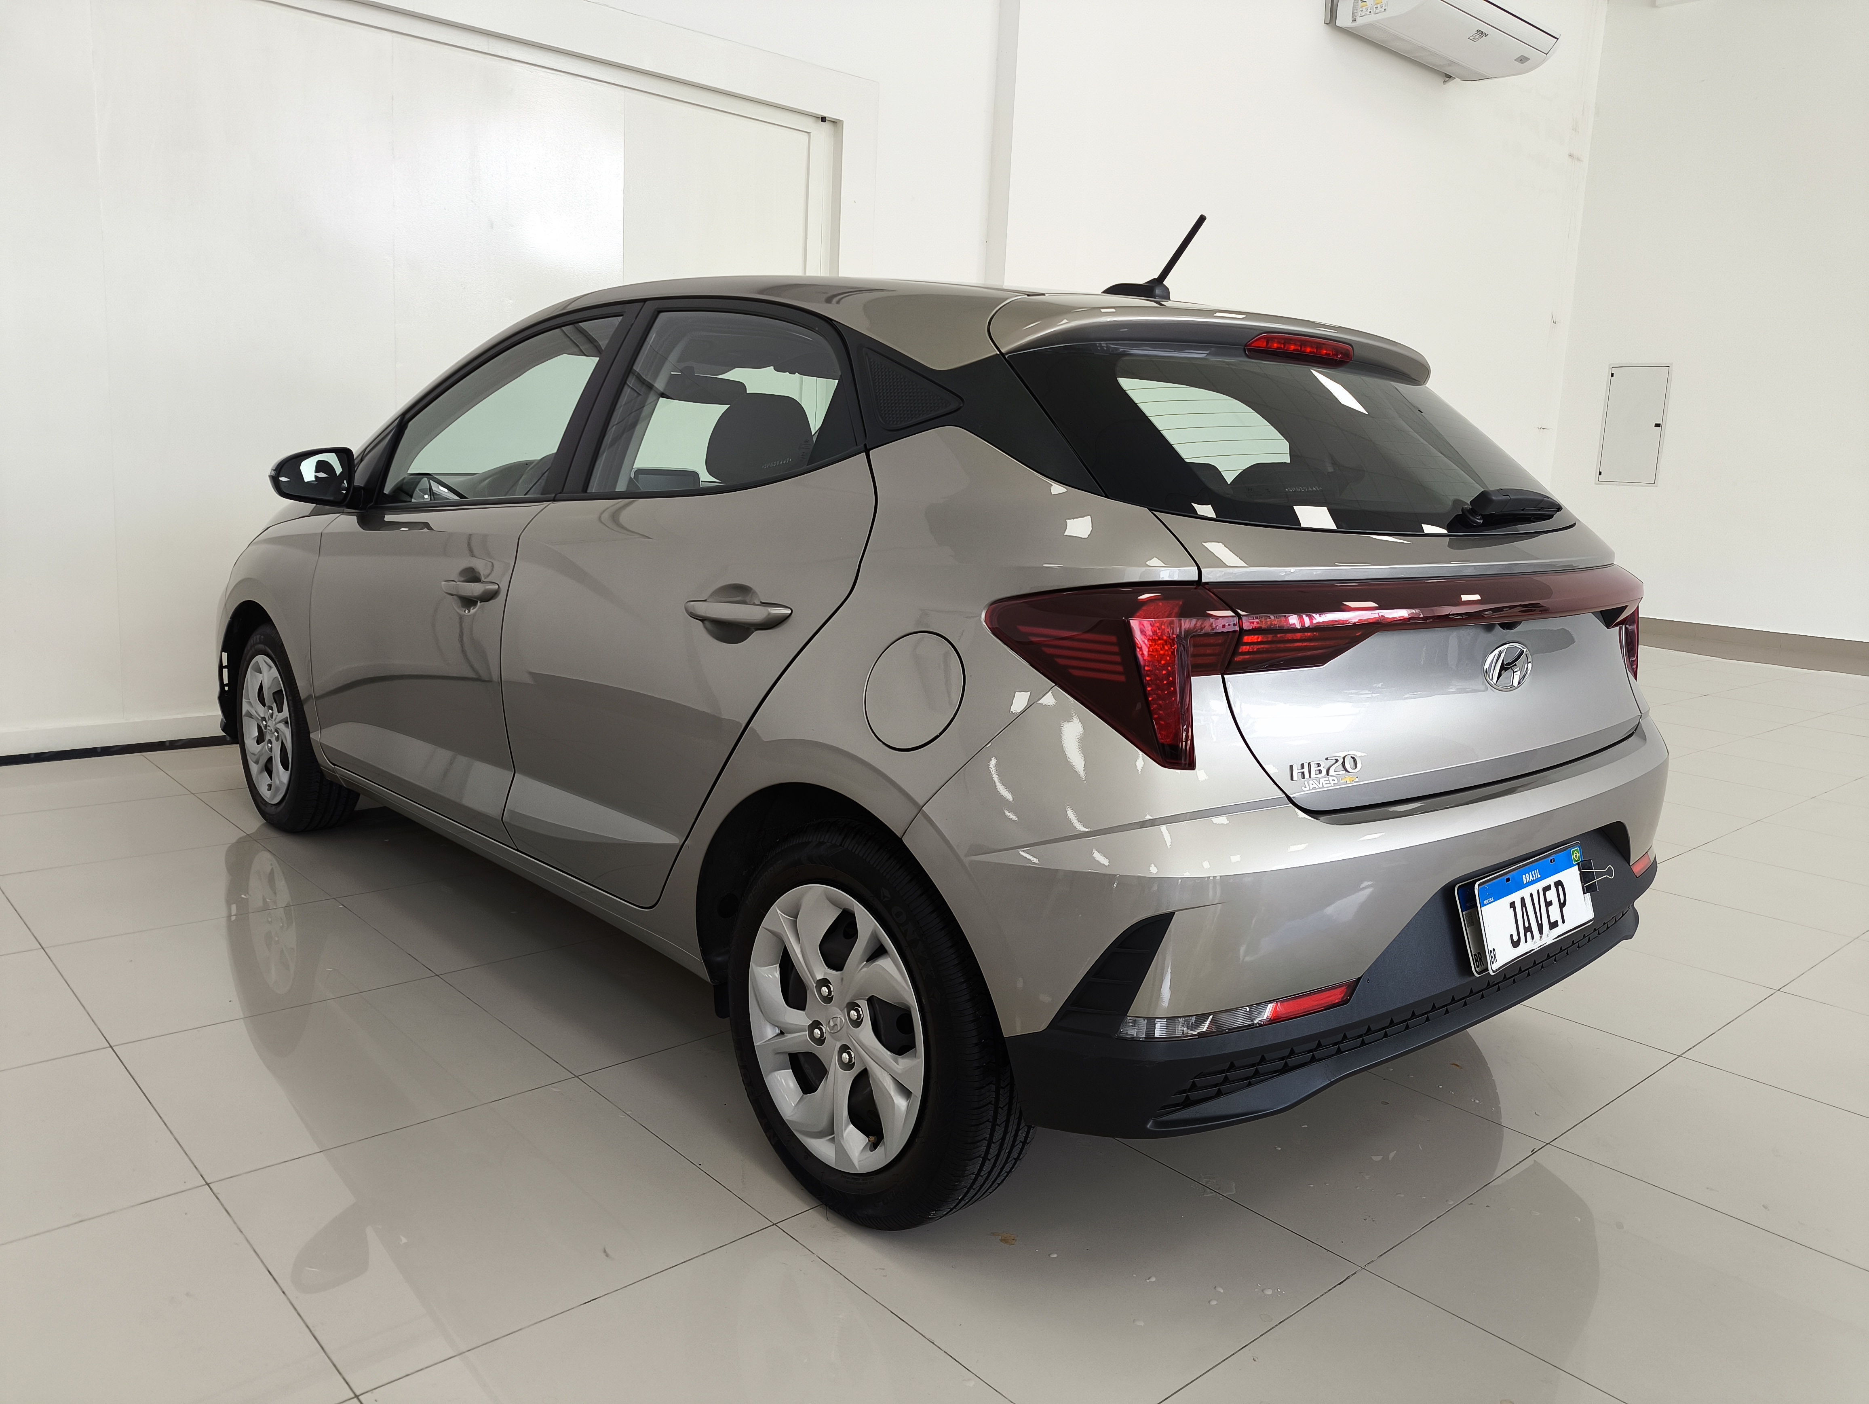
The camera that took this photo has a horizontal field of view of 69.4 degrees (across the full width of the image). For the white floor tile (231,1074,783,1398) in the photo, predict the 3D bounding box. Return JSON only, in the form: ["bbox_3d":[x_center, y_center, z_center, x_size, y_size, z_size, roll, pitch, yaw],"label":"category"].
[{"bbox_3d":[-0.672,0.763,2.038,0.604,0.010,0.604,-7,14,-42],"label":"white floor tile"}]

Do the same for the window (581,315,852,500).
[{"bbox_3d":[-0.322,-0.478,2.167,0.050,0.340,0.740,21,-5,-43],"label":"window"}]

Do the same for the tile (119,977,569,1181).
[{"bbox_3d":[-1.070,0.657,2.442,0.600,0.012,0.600,-6,14,-42],"label":"tile"}]

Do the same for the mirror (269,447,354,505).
[{"bbox_3d":[-1.496,-0.542,3.196,0.195,0.125,0.130,-6,14,-42],"label":"mirror"}]

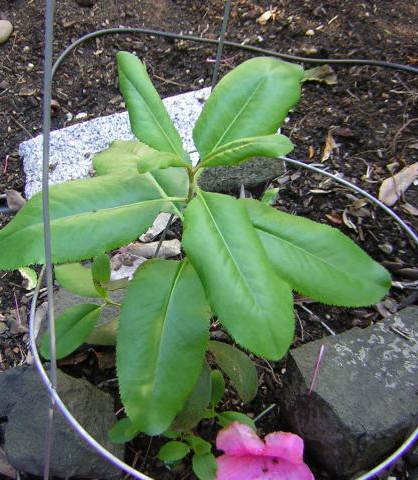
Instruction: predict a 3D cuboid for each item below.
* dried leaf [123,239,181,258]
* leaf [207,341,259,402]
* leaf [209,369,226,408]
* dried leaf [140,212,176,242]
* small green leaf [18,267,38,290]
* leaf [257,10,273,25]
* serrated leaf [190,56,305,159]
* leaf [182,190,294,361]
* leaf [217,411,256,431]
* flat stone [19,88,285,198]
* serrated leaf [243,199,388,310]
[{"bbox_3d":[-0.057,0.008,0.650,0.060,0.018,0.023,-6,49,-7],"label":"dried leaf"},{"bbox_3d":[0.015,0.099,0.528,0.030,0.012,0.063,-33,76,-24],"label":"leaf"},{"bbox_3d":[0.006,0.117,0.522,0.014,0.007,0.029,2,80,0],"label":"leaf"},{"bbox_3d":[-0.059,-0.014,0.767,0.026,0.014,0.055,30,53,23],"label":"dried leaf"},{"bbox_3d":[-0.173,0.036,0.636,0.016,0.007,0.037,-25,54,-21],"label":"small green leaf"},{"bbox_3d":[0.082,-0.323,0.965,0.018,0.010,0.029,33,56,24],"label":"leaf"},{"bbox_3d":[0.026,-0.079,0.417,0.052,0.022,0.091,40,69,9],"label":"serrated leaf"},{"bbox_3d":[0.014,0.017,0.385,0.051,0.020,0.110,-19,71,-16],"label":"leaf"},{"bbox_3d":[0.022,0.140,0.513,0.031,0.008,0.021,20,51,6],"label":"leaf"},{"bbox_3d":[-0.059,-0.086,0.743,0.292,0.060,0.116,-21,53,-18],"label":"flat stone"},{"bbox_3d":[0.068,0.007,0.516,0.152,0.022,0.062,25,58,10],"label":"serrated leaf"}]

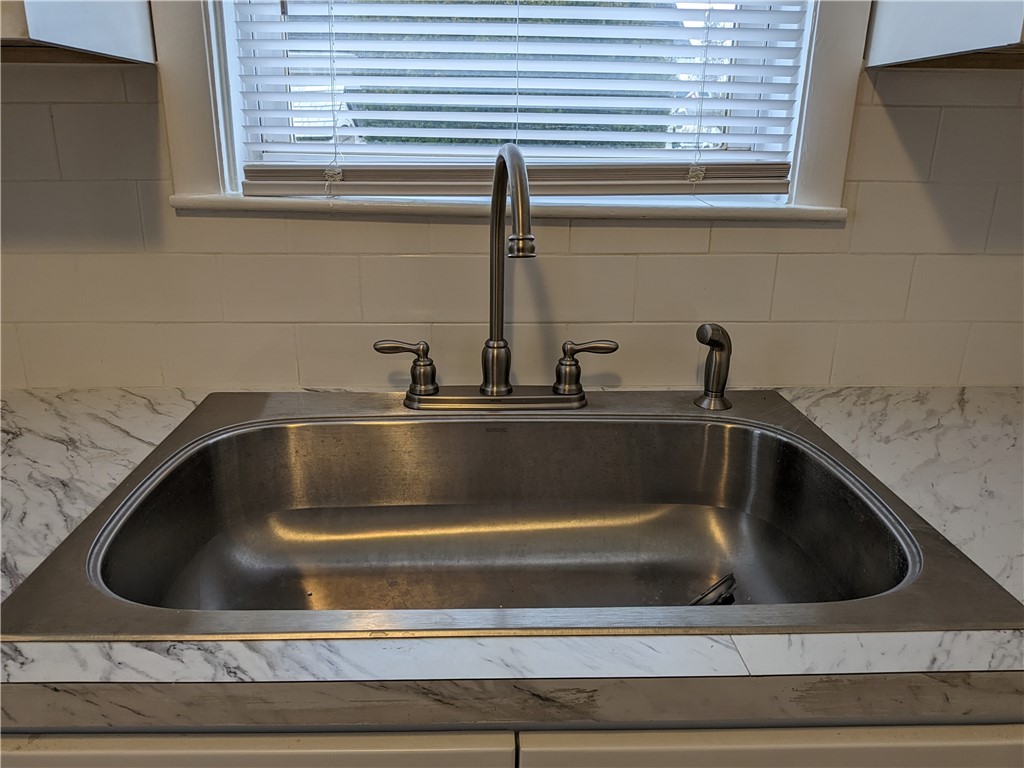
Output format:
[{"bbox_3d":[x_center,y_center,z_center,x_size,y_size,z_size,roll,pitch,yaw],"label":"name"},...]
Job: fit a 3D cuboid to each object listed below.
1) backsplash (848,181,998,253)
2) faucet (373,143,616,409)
[{"bbox_3d":[0.593,-0.240,1.030,0.202,0.099,0.010,0,17,-1],"label":"backsplash"},{"bbox_3d":[-0.020,-0.110,0.860,0.337,0.344,0.248,0,17,-1],"label":"faucet"}]

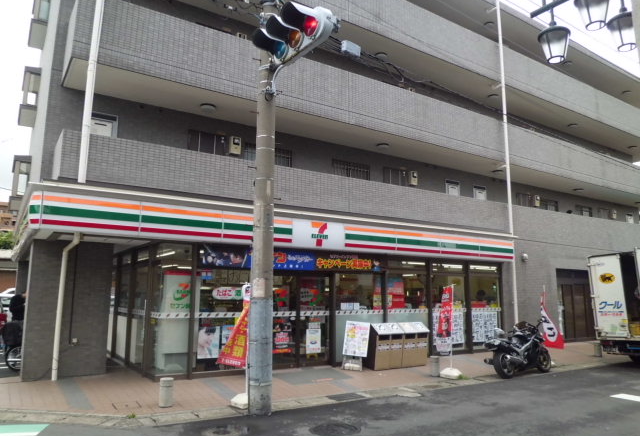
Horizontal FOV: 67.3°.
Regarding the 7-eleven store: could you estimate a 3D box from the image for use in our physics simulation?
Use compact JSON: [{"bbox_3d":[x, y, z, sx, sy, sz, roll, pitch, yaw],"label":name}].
[{"bbox_3d":[-1.641,2.331,14.890,13.152,3.542,8.193,6,-12,-32],"label":"7-eleven store"}]

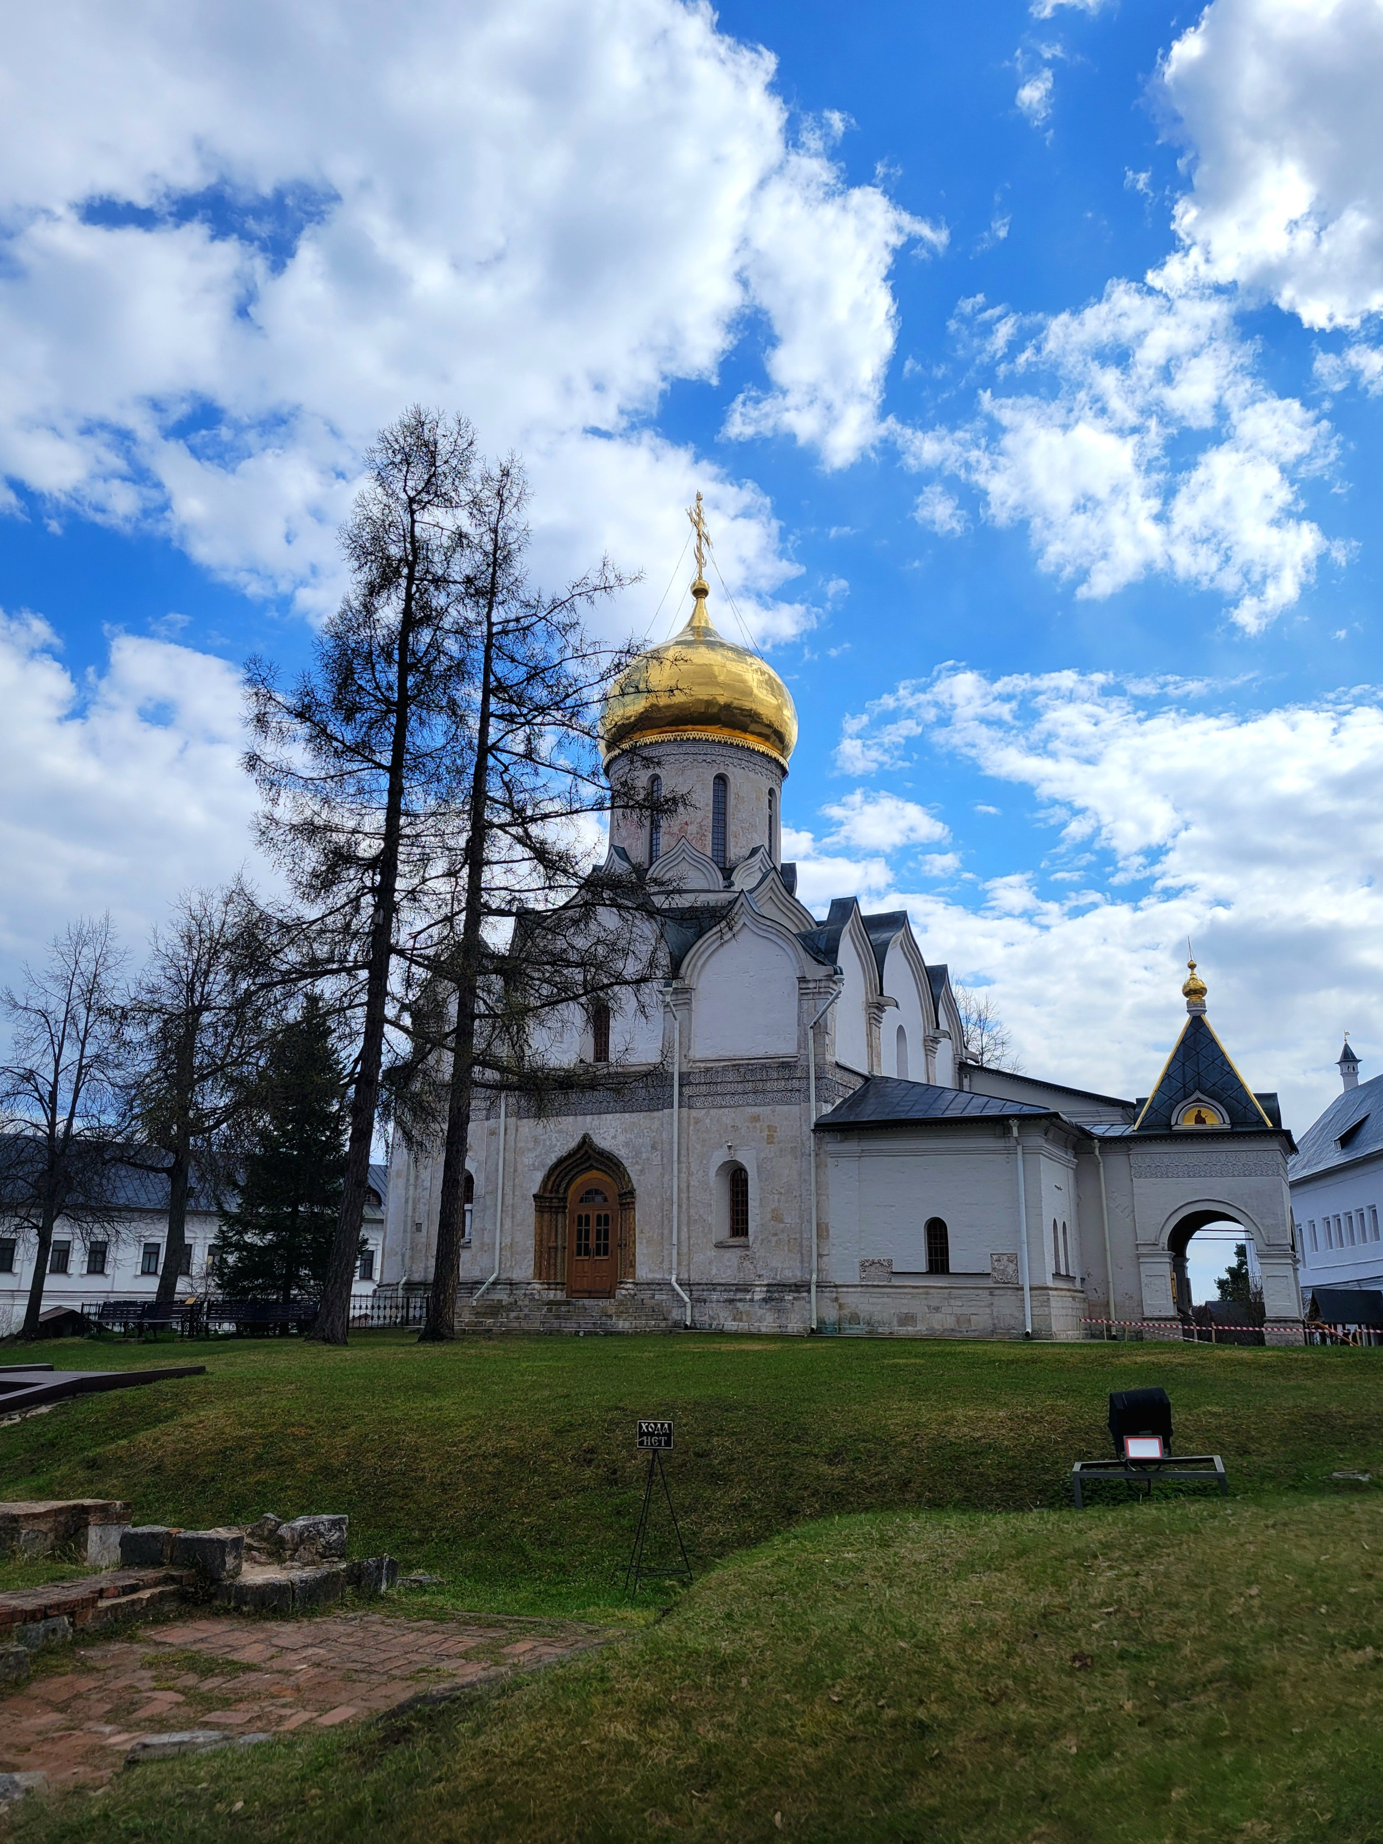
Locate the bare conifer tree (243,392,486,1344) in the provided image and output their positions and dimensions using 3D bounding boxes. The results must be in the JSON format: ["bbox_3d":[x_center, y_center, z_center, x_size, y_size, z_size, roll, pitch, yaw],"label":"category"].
[{"bbox_3d":[-8.784,-2.375,36.337,6.500,25.700,6.400,0,-15,0],"label":"bare conifer tree"}]

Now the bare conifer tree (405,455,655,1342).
[{"bbox_3d":[-4.338,-1.695,37.716,7.100,25.100,6.600,0,-15,0],"label":"bare conifer tree"}]

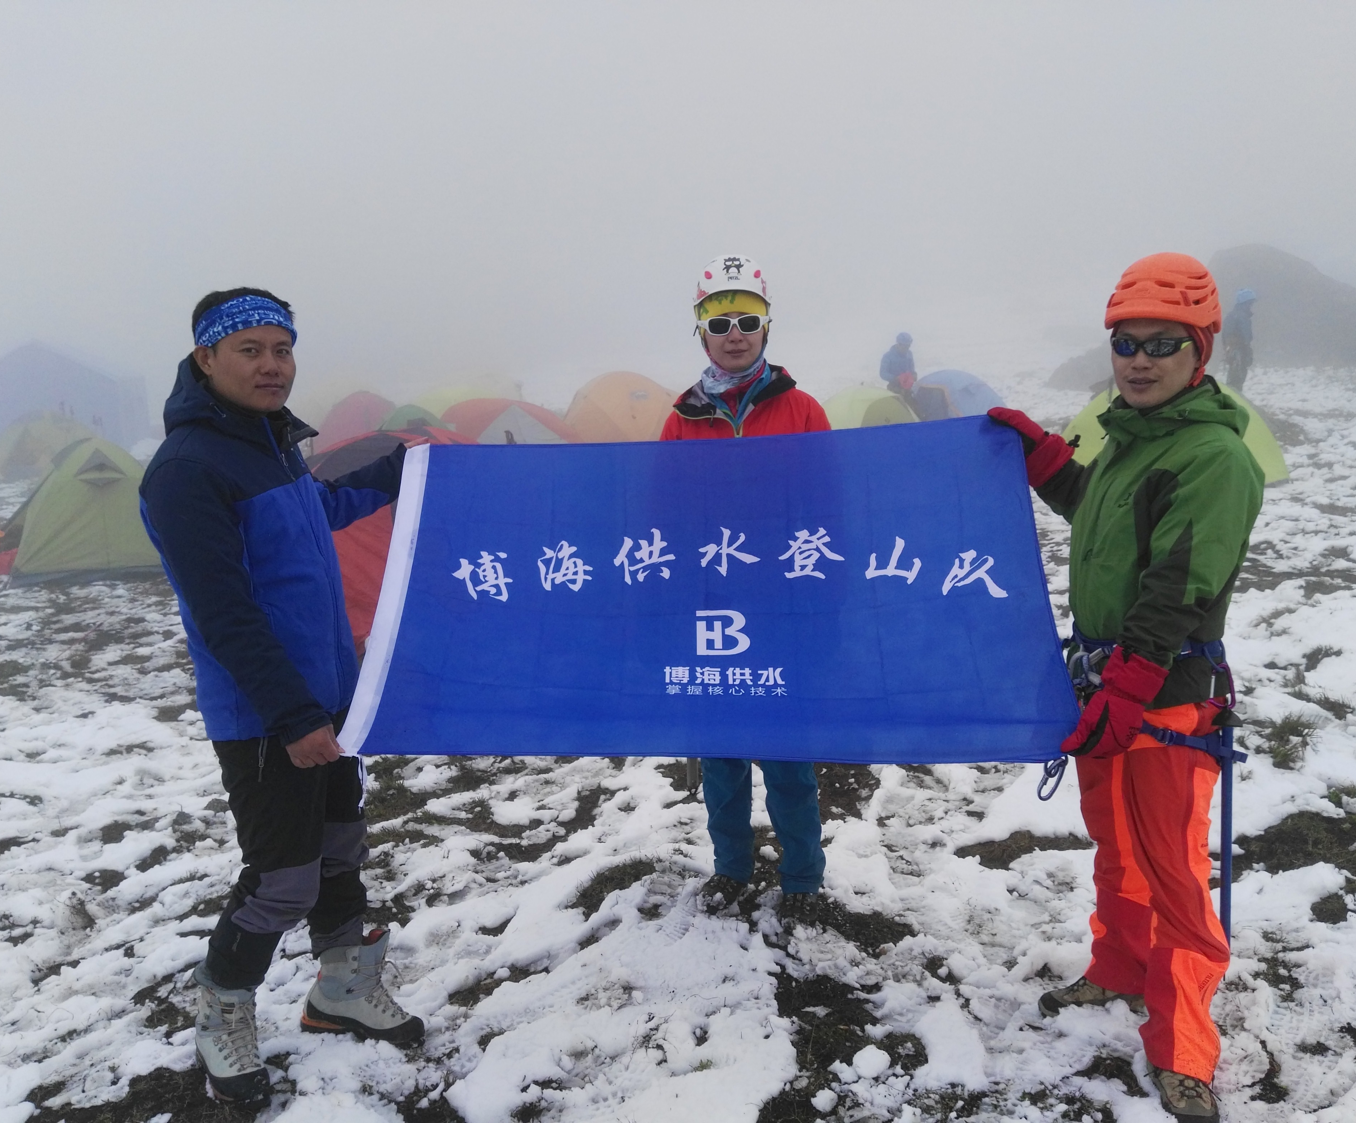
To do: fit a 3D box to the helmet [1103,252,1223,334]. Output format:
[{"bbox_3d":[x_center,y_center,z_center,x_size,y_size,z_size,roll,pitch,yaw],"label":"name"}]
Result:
[{"bbox_3d":[0.992,-0.551,2.480,0.230,0.165,0.275,5,9,41],"label":"helmet"}]

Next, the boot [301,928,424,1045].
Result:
[{"bbox_3d":[-0.737,0.984,2.812,0.295,0.225,0.115,2,13,13],"label":"boot"}]

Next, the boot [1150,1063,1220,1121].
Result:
[{"bbox_3d":[1.083,1.052,2.599,0.115,0.160,0.300,1,12,9],"label":"boot"}]

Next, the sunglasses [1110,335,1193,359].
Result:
[{"bbox_3d":[0.957,-0.430,2.445,0.145,0.047,0.140,5,9,41],"label":"sunglasses"}]

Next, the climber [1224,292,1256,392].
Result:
[{"bbox_3d":[7.417,-2.696,16.000,0.400,1.750,0.480,1,7,19],"label":"climber"}]

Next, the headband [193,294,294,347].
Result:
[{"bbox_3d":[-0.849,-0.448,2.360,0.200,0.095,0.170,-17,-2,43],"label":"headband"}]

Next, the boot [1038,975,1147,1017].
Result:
[{"bbox_3d":[0.995,0.976,2.819,0.300,0.155,0.115,0,7,5],"label":"boot"}]

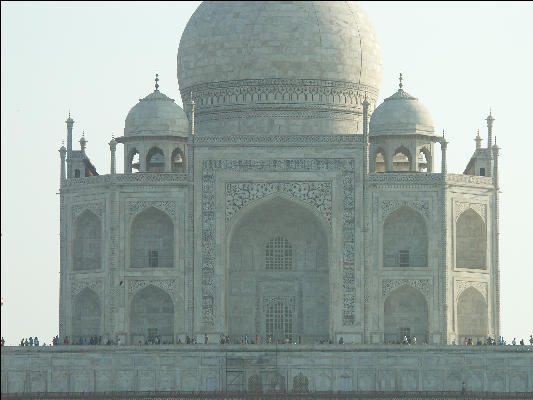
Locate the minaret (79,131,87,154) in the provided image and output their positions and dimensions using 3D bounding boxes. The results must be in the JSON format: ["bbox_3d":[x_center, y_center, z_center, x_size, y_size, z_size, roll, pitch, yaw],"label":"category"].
[{"bbox_3d":[-26.279,-8.207,392.961,1.100,3.393,1.100,0,-6,1],"label":"minaret"}]

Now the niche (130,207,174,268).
[{"bbox_3d":[-14.555,4.742,349.255,5.669,7.859,2.400,0,-5,1],"label":"niche"}]

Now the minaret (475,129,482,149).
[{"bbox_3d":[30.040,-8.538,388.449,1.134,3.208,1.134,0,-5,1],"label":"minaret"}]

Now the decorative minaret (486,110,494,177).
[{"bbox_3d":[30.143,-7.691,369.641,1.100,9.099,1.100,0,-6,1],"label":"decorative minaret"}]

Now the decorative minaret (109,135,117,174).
[{"bbox_3d":[-19.560,-5.736,349.323,1.019,4.999,1.019,0,-5,1],"label":"decorative minaret"}]

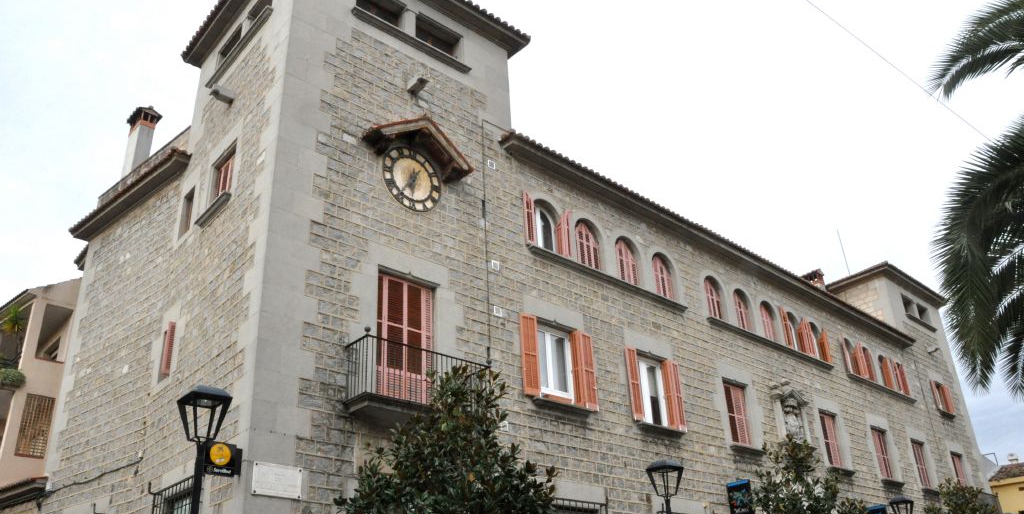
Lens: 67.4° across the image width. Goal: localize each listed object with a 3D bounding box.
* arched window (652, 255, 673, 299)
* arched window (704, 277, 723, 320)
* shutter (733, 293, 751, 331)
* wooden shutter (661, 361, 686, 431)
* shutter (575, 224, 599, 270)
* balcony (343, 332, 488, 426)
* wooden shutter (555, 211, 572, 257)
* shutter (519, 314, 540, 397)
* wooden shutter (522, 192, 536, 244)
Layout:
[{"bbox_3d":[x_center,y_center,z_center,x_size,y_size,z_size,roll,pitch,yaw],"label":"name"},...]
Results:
[{"bbox_3d":[3.848,0.588,19.597,0.860,1.280,0.060,21,-35,-38],"label":"arched window"},{"bbox_3d":[5.518,1.193,20.929,0.880,1.320,0.200,21,-35,-38],"label":"arched window"},{"bbox_3d":[6.475,1.579,21.769,0.860,1.280,0.060,21,-35,-38],"label":"shutter"},{"bbox_3d":[3.784,3.168,17.919,0.433,1.658,0.196,21,-36,-37],"label":"wooden shutter"},{"bbox_3d":[1.724,-0.214,17.841,0.860,1.280,0.060,21,-35,-38],"label":"shutter"},{"bbox_3d":[-1.516,2.117,12.682,2.534,1.174,0.659,21,-36,-37],"label":"balcony"},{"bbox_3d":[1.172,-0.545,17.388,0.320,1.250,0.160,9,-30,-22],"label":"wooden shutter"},{"bbox_3d":[0.365,1.929,14.961,0.420,1.660,0.080,15,-33,-31],"label":"shutter"},{"bbox_3d":[0.386,-0.835,16.632,0.280,1.250,0.080,16,-33,-33],"label":"wooden shutter"}]

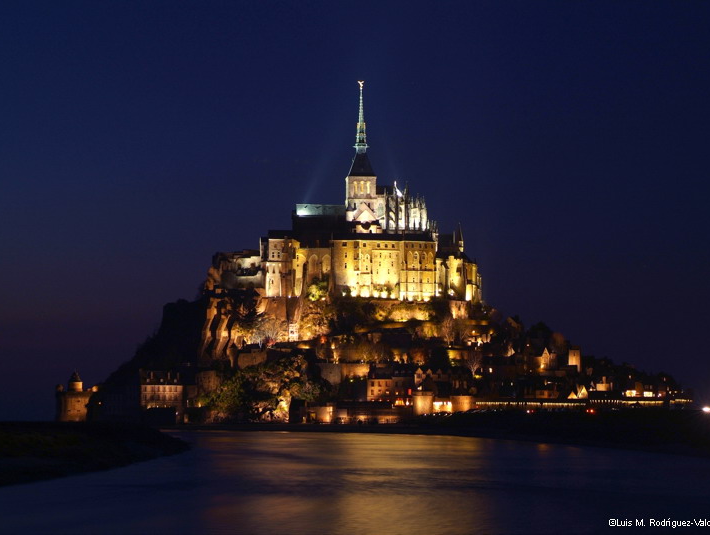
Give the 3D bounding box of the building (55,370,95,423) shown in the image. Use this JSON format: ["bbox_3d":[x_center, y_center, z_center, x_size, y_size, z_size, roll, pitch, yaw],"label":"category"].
[{"bbox_3d":[-117.183,54.450,870.355,17.500,22.500,17.500,-1,-4,8],"label":"building"}]

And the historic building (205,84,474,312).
[{"bbox_3d":[-5.500,-23.127,914.197,118.000,115.000,85.000,0,-4,-6],"label":"historic building"}]

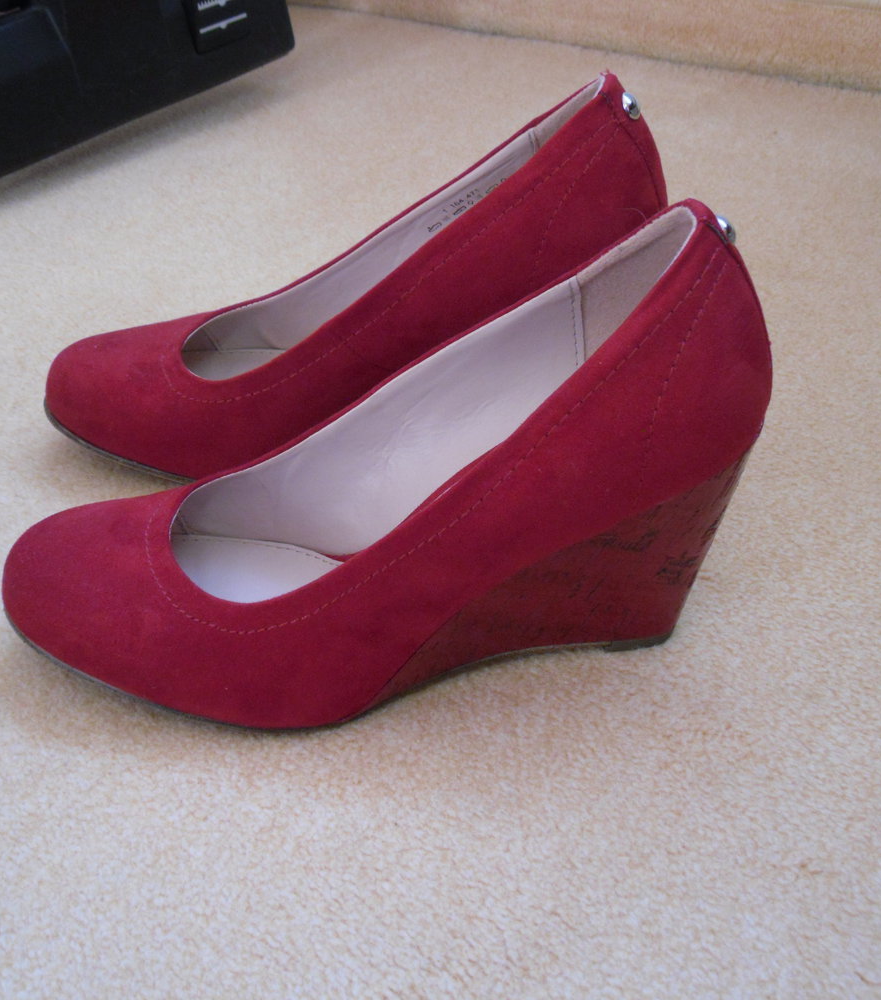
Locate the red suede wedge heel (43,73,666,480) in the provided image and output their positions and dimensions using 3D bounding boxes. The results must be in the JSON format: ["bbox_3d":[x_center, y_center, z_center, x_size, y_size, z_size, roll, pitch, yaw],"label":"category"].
[{"bbox_3d":[-0.031,-0.087,0.645,0.235,0.144,0.084,-2,28,-11],"label":"red suede wedge heel"}]

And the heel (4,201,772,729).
[{"bbox_3d":[-0.015,-0.018,0.515,0.235,0.144,0.084,-4,28,-14],"label":"heel"}]

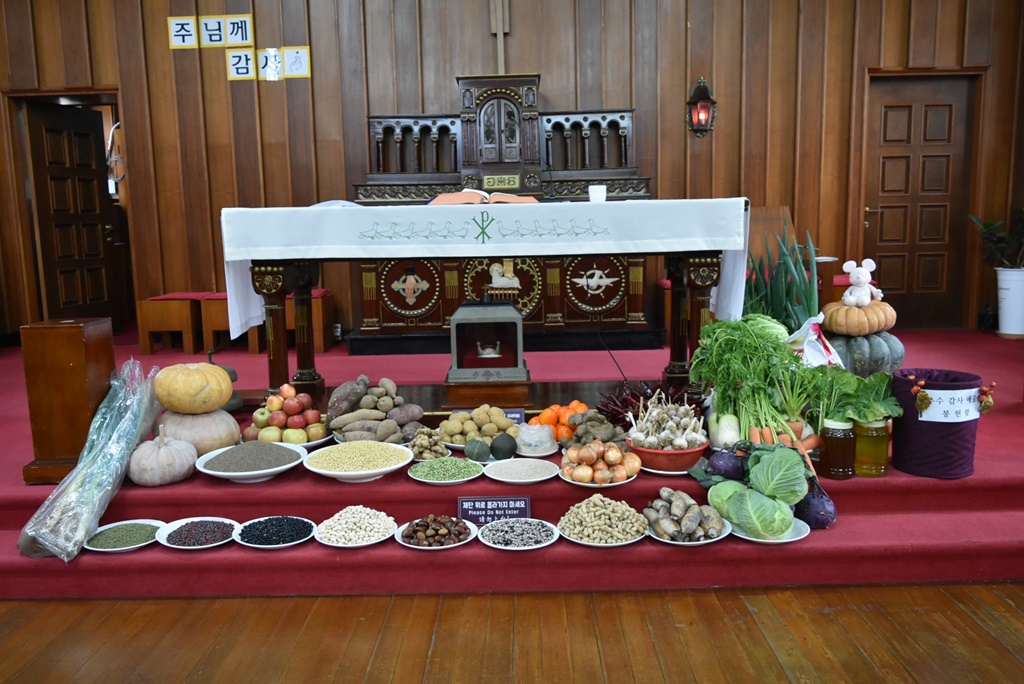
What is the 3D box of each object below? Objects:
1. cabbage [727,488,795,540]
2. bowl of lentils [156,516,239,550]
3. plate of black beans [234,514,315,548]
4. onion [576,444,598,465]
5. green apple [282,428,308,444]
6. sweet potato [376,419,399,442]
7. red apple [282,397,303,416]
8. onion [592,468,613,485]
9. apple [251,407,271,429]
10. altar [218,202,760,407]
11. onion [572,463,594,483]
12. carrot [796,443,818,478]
[{"bbox_3d":[0.782,0.542,2.420,0.205,0.140,0.180,-1,8,1],"label":"cabbage"},{"bbox_3d":[-1.019,0.627,2.475,0.268,0.040,0.268,-1,8,1],"label":"bowl of lentils"},{"bbox_3d":[-0.758,0.608,2.458,0.263,0.050,0.263,-1,8,0],"label":"plate of black beans"},{"bbox_3d":[0.260,0.387,2.645,0.070,0.068,0.070,-1,8,1],"label":"onion"},{"bbox_3d":[-0.898,0.396,3.188,0.094,0.078,0.092,-1,8,1],"label":"green apple"},{"bbox_3d":[-0.490,0.346,3.025,0.078,0.080,0.120,2,8,25],"label":"sweet potato"},{"bbox_3d":[-0.927,0.273,3.251,0.078,0.075,0.078,-1,8,1],"label":"red apple"},{"bbox_3d":[0.313,0.462,2.648,0.065,0.060,0.063,-1,8,1],"label":"onion"},{"bbox_3d":[-1.059,0.315,3.228,0.076,0.076,0.076,-1,8,1],"label":"apple"},{"bbox_3d":[-0.112,-0.150,3.655,2.199,0.973,0.713,-1,8,1],"label":"altar"},{"bbox_3d":[0.248,0.457,2.669,0.068,0.064,0.067,-1,8,1],"label":"onion"},{"bbox_3d":[1.042,0.419,2.705,0.032,0.032,0.161,-18,49,3],"label":"carrot"}]

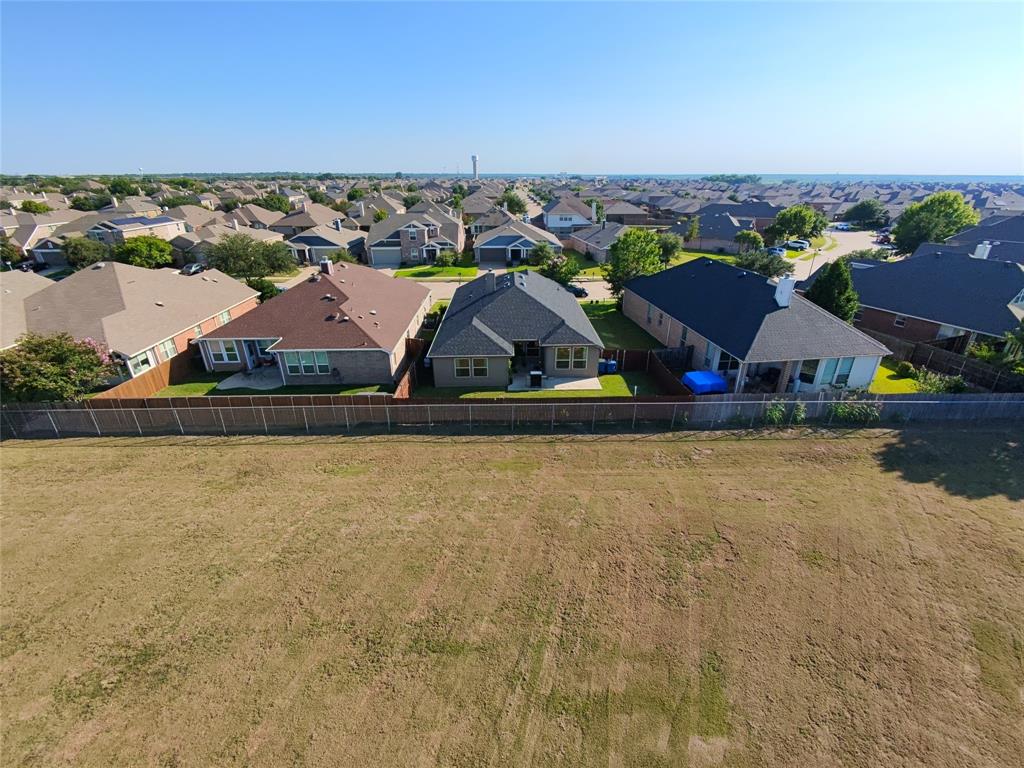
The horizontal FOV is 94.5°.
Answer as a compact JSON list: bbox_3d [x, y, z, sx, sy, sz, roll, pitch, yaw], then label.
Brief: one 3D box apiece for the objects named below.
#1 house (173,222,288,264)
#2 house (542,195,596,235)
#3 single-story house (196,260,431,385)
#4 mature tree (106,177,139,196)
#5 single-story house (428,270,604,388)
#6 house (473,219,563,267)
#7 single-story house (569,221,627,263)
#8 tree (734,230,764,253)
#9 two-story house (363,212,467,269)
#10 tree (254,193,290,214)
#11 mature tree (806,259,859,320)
[{"bbox_3d":[-54.623,-28.254,91.395,13.200,6.300,20.000,0,24,0],"label":"house"},{"bbox_3d":[14.380,-43.308,122.459,11.700,8.900,15.000,0,24,0],"label":"house"},{"bbox_3d":[-16.088,-7.025,41.839,15.300,7.000,19.600,0,24,0],"label":"single-story house"},{"bbox_3d":[-158.866,-76.981,193.506,12.200,12.000,12.000,0,24,0],"label":"mature tree"},{"bbox_3d":[0.420,-6.610,42.250,12.800,6.600,20.300,0,24,0],"label":"single-story house"},{"bbox_3d":[1.035,-29.464,95.348,16.600,6.700,20.000,-1,24,-1],"label":"house"},{"bbox_3d":[20.717,-28.898,94.315,13.000,6.500,20.500,-4,24,-8],"label":"single-story house"},{"bbox_3d":[47.970,-28.430,94.550,5.400,4.700,5.400,0,24,0],"label":"tree"},{"bbox_3d":[-18.678,-30.443,94.471,16.200,9.200,21.000,-1,24,-1],"label":"two-story house"},{"bbox_3d":[-68.813,-49.865,136.541,10.000,8.700,9.500,0,24,0],"label":"tree"},{"bbox_3d":[30.778,-8.322,45.538,4.400,7.400,4.400,0,24,0],"label":"mature tree"}]

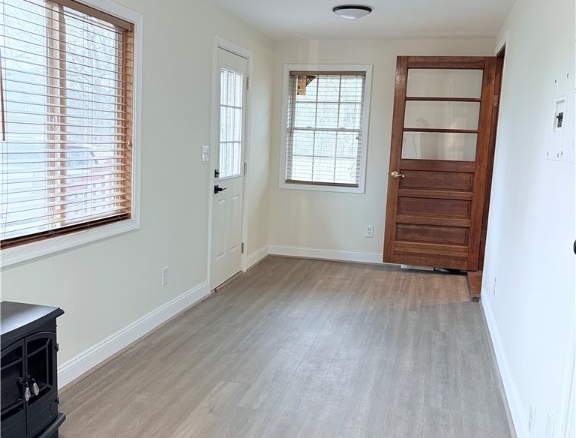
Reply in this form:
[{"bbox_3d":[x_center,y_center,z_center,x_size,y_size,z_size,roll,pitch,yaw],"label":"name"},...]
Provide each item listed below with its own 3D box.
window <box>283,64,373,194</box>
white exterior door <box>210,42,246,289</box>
[{"bbox_3d":[0.401,-0.977,6.268,0.960,1.340,0.100,4,9,14],"label":"window"},{"bbox_3d":[-0.530,-0.438,5.169,0.047,2.030,0.766,4,9,14],"label":"white exterior door"}]

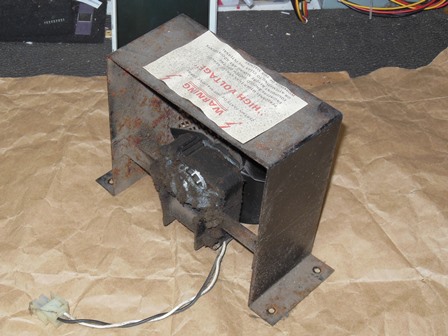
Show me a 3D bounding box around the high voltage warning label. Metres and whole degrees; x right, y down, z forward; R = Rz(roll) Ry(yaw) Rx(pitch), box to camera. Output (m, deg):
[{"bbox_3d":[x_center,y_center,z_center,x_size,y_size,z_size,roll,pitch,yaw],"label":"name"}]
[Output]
[{"bbox_3d":[0.001,-0.059,0.448,0.064,0.003,0.103,-33,57,-30],"label":"high voltage warning label"}]

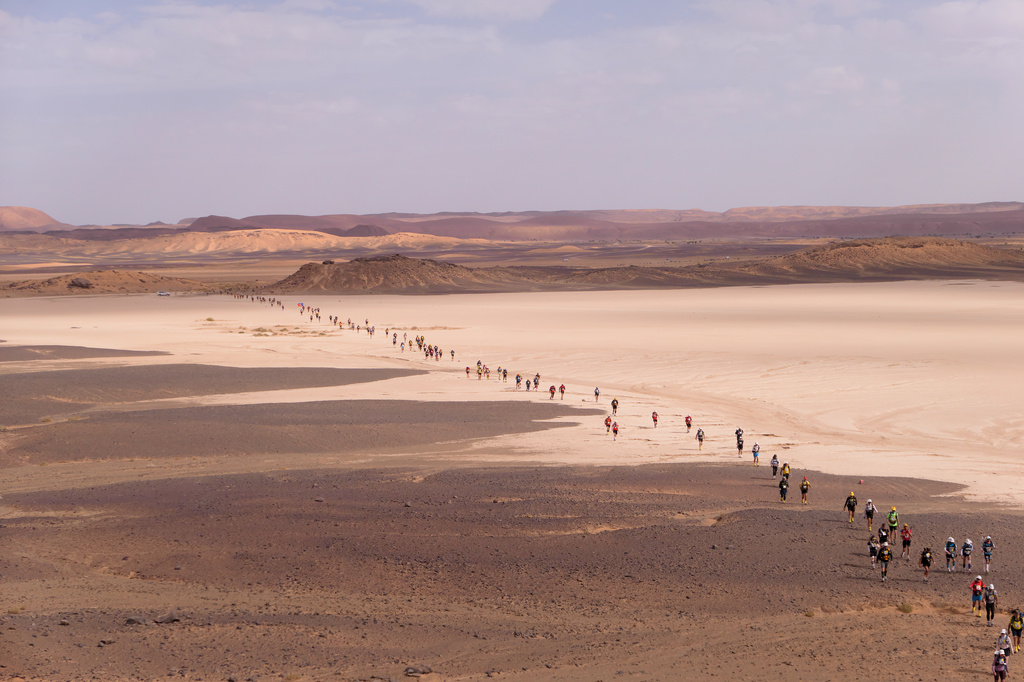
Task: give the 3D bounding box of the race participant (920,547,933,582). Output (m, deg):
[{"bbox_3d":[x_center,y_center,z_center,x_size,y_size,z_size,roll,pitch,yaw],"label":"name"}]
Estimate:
[{"bbox_3d":[20.030,10.826,98.653,0.710,1.680,0.500,-1,3,-10],"label":"race participant"}]

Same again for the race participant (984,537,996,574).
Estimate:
[{"bbox_3d":[22.781,10.242,97.793,0.680,1.780,0.500,0,3,-3],"label":"race participant"}]

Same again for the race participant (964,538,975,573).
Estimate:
[{"bbox_3d":[22.401,10.610,100.680,0.620,1.700,0.500,0,3,-3],"label":"race participant"}]

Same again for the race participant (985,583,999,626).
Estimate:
[{"bbox_3d":[19.999,11.050,85.455,0.610,1.730,0.500,-1,3,-14],"label":"race participant"}]

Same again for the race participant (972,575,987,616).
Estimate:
[{"bbox_3d":[19.875,10.901,87.292,0.680,1.740,0.500,0,3,-3],"label":"race participant"}]

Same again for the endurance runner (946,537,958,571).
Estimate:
[{"bbox_3d":[21.540,10.512,100.427,0.640,1.720,0.500,0,3,-3],"label":"endurance runner"}]

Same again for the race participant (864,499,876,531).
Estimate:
[{"bbox_3d":[19.976,9.720,113.827,0.730,1.760,0.500,0,3,-3],"label":"race participant"}]

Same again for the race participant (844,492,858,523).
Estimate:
[{"bbox_3d":[19.611,9.635,118.443,0.710,1.740,0.500,0,3,-3],"label":"race participant"}]

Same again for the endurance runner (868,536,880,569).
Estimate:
[{"bbox_3d":[18.319,10.692,103.481,0.630,1.670,0.500,-1,3,-10],"label":"endurance runner"}]

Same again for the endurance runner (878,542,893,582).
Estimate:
[{"bbox_3d":[17.319,10.275,95.086,0.720,1.790,0.500,0,3,-3],"label":"endurance runner"}]

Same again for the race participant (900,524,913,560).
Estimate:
[{"bbox_3d":[19.545,9.991,101.363,0.620,1.800,0.500,0,3,-3],"label":"race participant"}]

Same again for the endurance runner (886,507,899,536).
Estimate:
[{"bbox_3d":[19.362,9.366,103.779,0.660,1.890,0.500,0,3,-3],"label":"endurance runner"}]

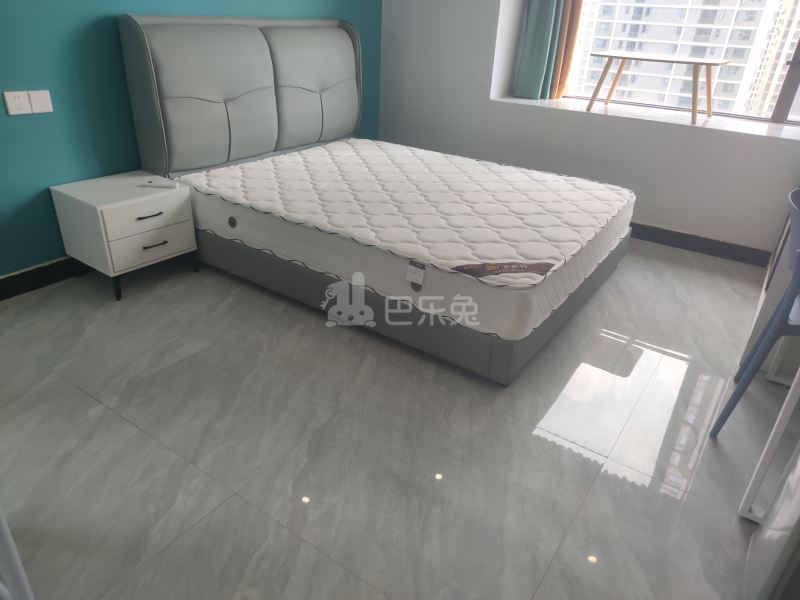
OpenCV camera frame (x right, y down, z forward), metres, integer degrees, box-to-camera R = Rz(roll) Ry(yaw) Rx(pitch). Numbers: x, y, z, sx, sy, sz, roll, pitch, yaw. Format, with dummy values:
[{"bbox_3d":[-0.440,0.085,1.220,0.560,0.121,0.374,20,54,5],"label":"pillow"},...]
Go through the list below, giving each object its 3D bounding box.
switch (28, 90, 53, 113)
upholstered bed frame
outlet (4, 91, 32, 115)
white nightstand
[{"bbox_3d":[-1.543,-0.851,2.384,0.010,0.087,0.086,19,31,30],"label":"switch"},{"bbox_3d":[0.012,-0.773,2.870,2.080,1.157,1.652,20,32,30],"label":"upholstered bed frame"},{"bbox_3d":[-1.593,-0.823,2.320,0.010,0.087,0.087,19,31,30],"label":"outlet"},{"bbox_3d":[-1.296,-0.322,2.674,0.412,0.452,0.447,20,31,30],"label":"white nightstand"}]

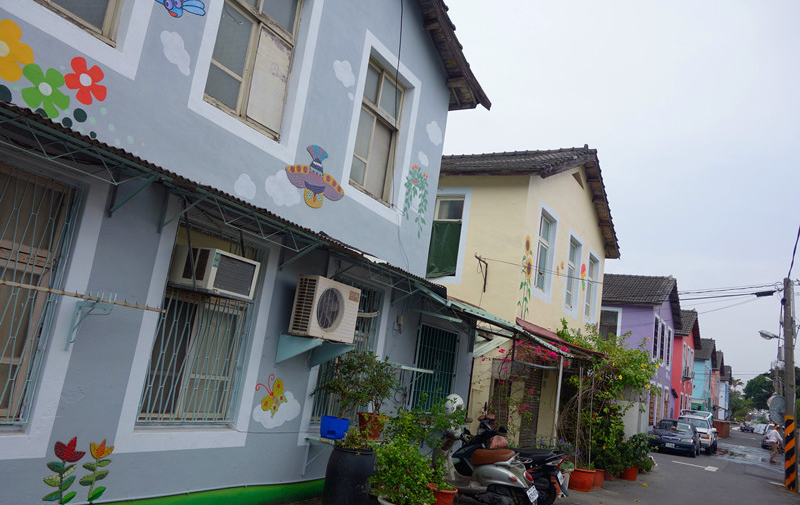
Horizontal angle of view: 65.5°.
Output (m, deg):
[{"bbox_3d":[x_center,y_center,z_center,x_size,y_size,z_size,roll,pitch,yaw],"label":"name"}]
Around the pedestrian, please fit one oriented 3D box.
[{"bbox_3d":[17.347,8.909,28.724,0.580,1.640,0.500,1,-13,31],"label":"pedestrian"}]

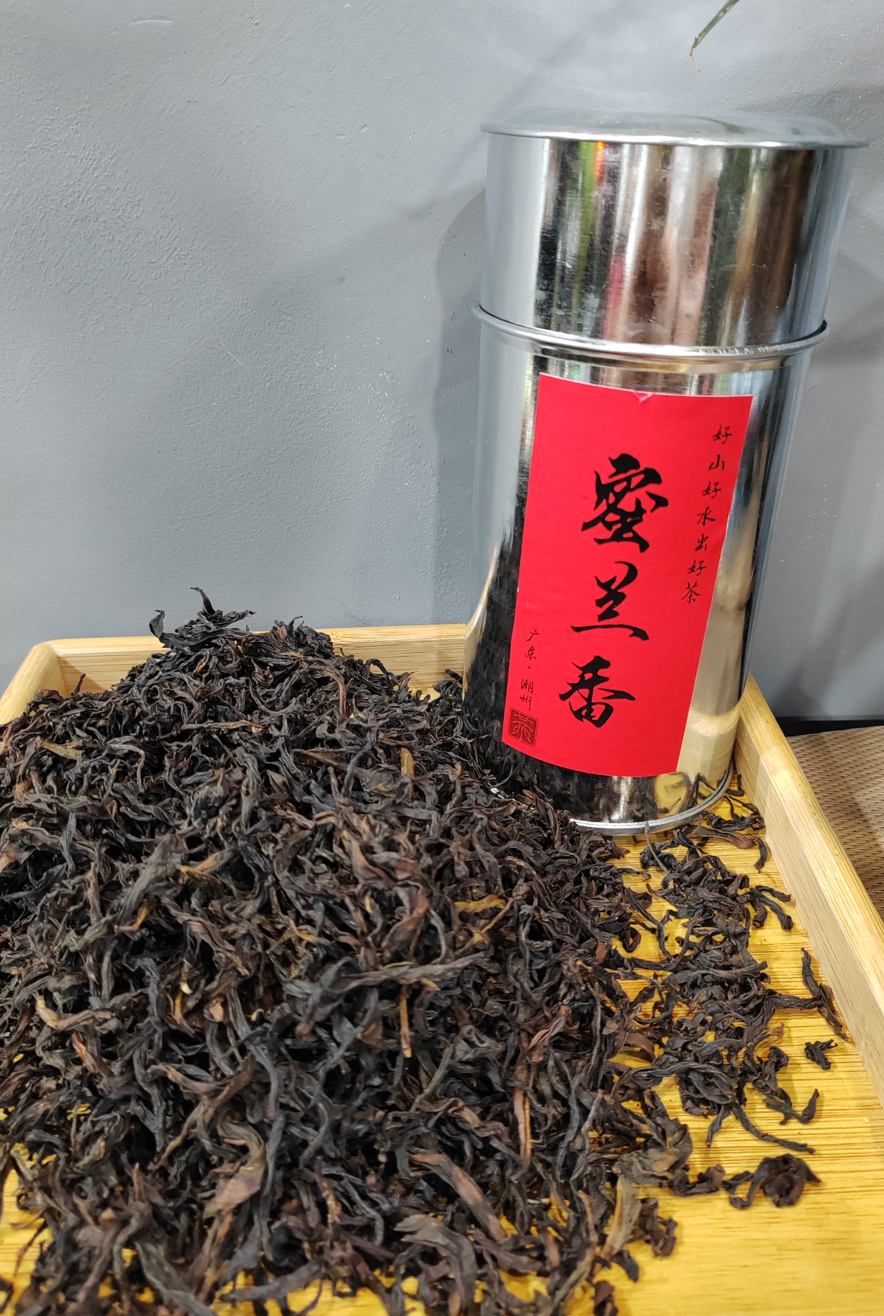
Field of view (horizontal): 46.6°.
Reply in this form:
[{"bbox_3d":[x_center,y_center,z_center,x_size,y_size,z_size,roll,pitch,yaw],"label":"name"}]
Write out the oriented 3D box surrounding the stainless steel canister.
[{"bbox_3d":[0.058,-0.057,0.326,0.103,0.207,0.103,7,32,8],"label":"stainless steel canister"}]

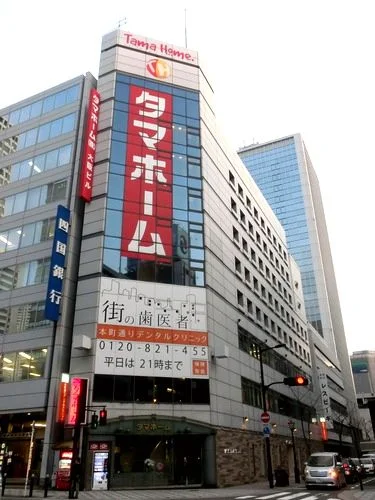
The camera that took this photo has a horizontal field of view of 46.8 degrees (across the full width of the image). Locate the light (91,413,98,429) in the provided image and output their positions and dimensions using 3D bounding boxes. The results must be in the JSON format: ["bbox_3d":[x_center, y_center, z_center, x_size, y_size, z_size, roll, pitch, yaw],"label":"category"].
[{"bbox_3d":[-5.054,9.418,23.698,0.240,0.740,0.380,-12,-28,22],"label":"light"}]

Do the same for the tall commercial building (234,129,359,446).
[{"bbox_3d":[32.625,15.700,143.361,30.000,97.000,38.000,-12,-28,22],"label":"tall commercial building"}]

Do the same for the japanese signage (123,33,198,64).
[{"bbox_3d":[-2.453,-18.862,40.375,6.900,1.500,0.200,8,-27,-19],"label":"japanese signage"}]

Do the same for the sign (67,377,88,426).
[{"bbox_3d":[-5.746,8.014,22.840,0.580,2.330,0.650,-12,-28,22],"label":"sign"}]

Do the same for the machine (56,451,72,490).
[{"bbox_3d":[-6.516,12.280,24.111,1.000,1.900,0.750,-12,-28,23],"label":"machine"}]

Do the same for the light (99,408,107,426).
[{"bbox_3d":[-4.366,8.742,22.573,0.380,0.740,0.240,-12,-28,22],"label":"light"}]

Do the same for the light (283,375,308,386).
[{"bbox_3d":[6.280,7.676,25.196,1.250,0.460,0.380,-17,-30,30],"label":"light"}]

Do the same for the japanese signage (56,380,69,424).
[{"bbox_3d":[-7.112,8.636,24.652,0.250,2.100,0.700,-12,-28,23],"label":"japanese signage"}]

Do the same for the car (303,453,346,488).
[{"bbox_3d":[7.851,12.454,24.536,1.700,1.680,4.200,-12,-28,22],"label":"car"}]

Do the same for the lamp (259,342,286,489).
[{"bbox_3d":[5.215,9.392,25.369,1.900,8.022,0.600,-12,-28,23],"label":"lamp"}]

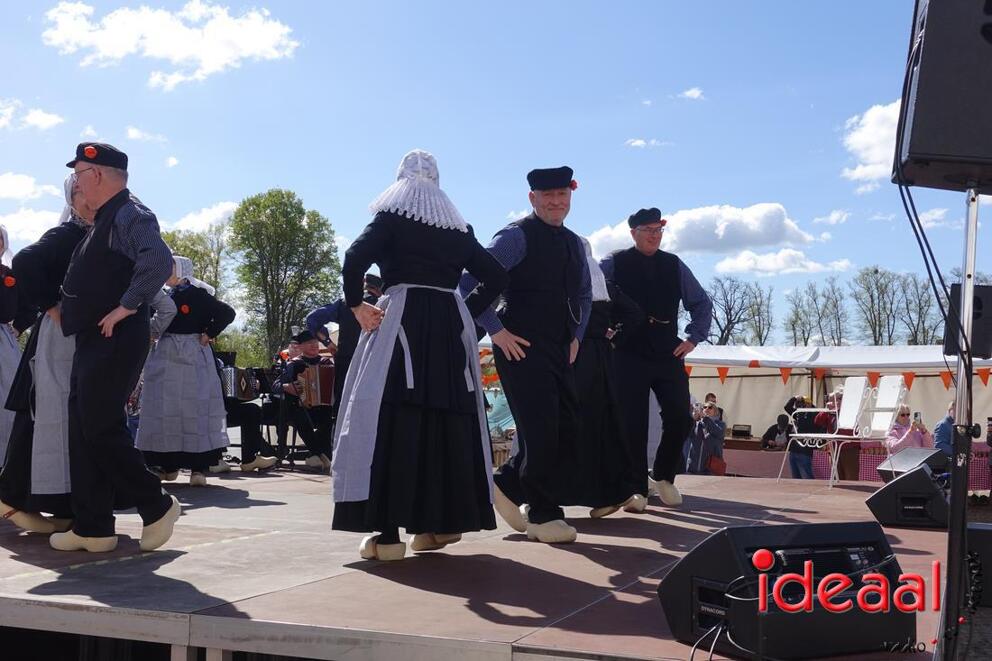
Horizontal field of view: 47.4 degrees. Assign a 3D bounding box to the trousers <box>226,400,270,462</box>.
[{"bbox_3d":[-2.334,0.885,10.200,0.620,0.620,0.450,-2,-4,38],"label":"trousers"}]

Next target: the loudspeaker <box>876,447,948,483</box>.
[{"bbox_3d":[3.372,1.096,9.100,0.450,0.350,0.480,-3,-5,37],"label":"loudspeaker"}]

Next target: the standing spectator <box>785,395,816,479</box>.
[{"bbox_3d":[4.180,1.700,15.500,0.520,1.650,0.450,-1,-4,21],"label":"standing spectator"}]

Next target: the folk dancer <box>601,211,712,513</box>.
[{"bbox_3d":[0.960,0.170,6.970,0.740,1.810,0.460,0,-3,0],"label":"folk dancer"}]

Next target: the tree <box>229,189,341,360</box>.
[{"bbox_3d":[-10.299,-0.876,55.000,5.600,12.000,5.400,0,-4,0],"label":"tree"}]

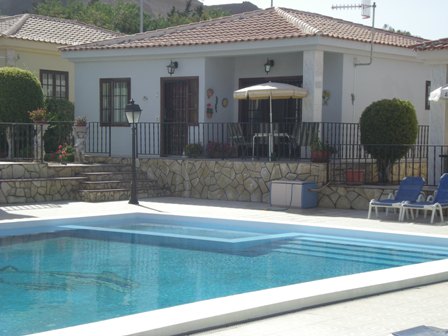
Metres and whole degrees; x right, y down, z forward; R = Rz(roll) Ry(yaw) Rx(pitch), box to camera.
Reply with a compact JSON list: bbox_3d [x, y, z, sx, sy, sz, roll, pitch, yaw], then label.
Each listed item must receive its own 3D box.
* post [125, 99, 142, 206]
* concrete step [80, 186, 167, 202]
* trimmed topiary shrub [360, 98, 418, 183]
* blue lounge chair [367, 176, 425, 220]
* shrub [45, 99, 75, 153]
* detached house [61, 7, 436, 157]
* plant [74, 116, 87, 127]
[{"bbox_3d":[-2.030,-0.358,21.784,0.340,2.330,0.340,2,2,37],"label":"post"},{"bbox_3d":[-2.396,0.634,23.271,0.450,0.260,2.580,2,2,41],"label":"concrete step"},{"bbox_3d":[3.753,-0.607,21.785,1.300,1.950,1.300,0,2,0],"label":"trimmed topiary shrub"},{"bbox_3d":[3.442,0.588,18.552,0.700,0.750,1.450,2,2,37],"label":"blue lounge chair"},{"bbox_3d":[-4.799,-1.193,27.855,1.000,1.650,1.000,0,2,0],"label":"shrub"},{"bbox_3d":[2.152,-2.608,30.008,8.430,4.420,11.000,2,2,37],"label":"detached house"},{"bbox_3d":[-3.672,-1.190,24.508,0.300,0.260,0.300,0,2,0],"label":"plant"}]

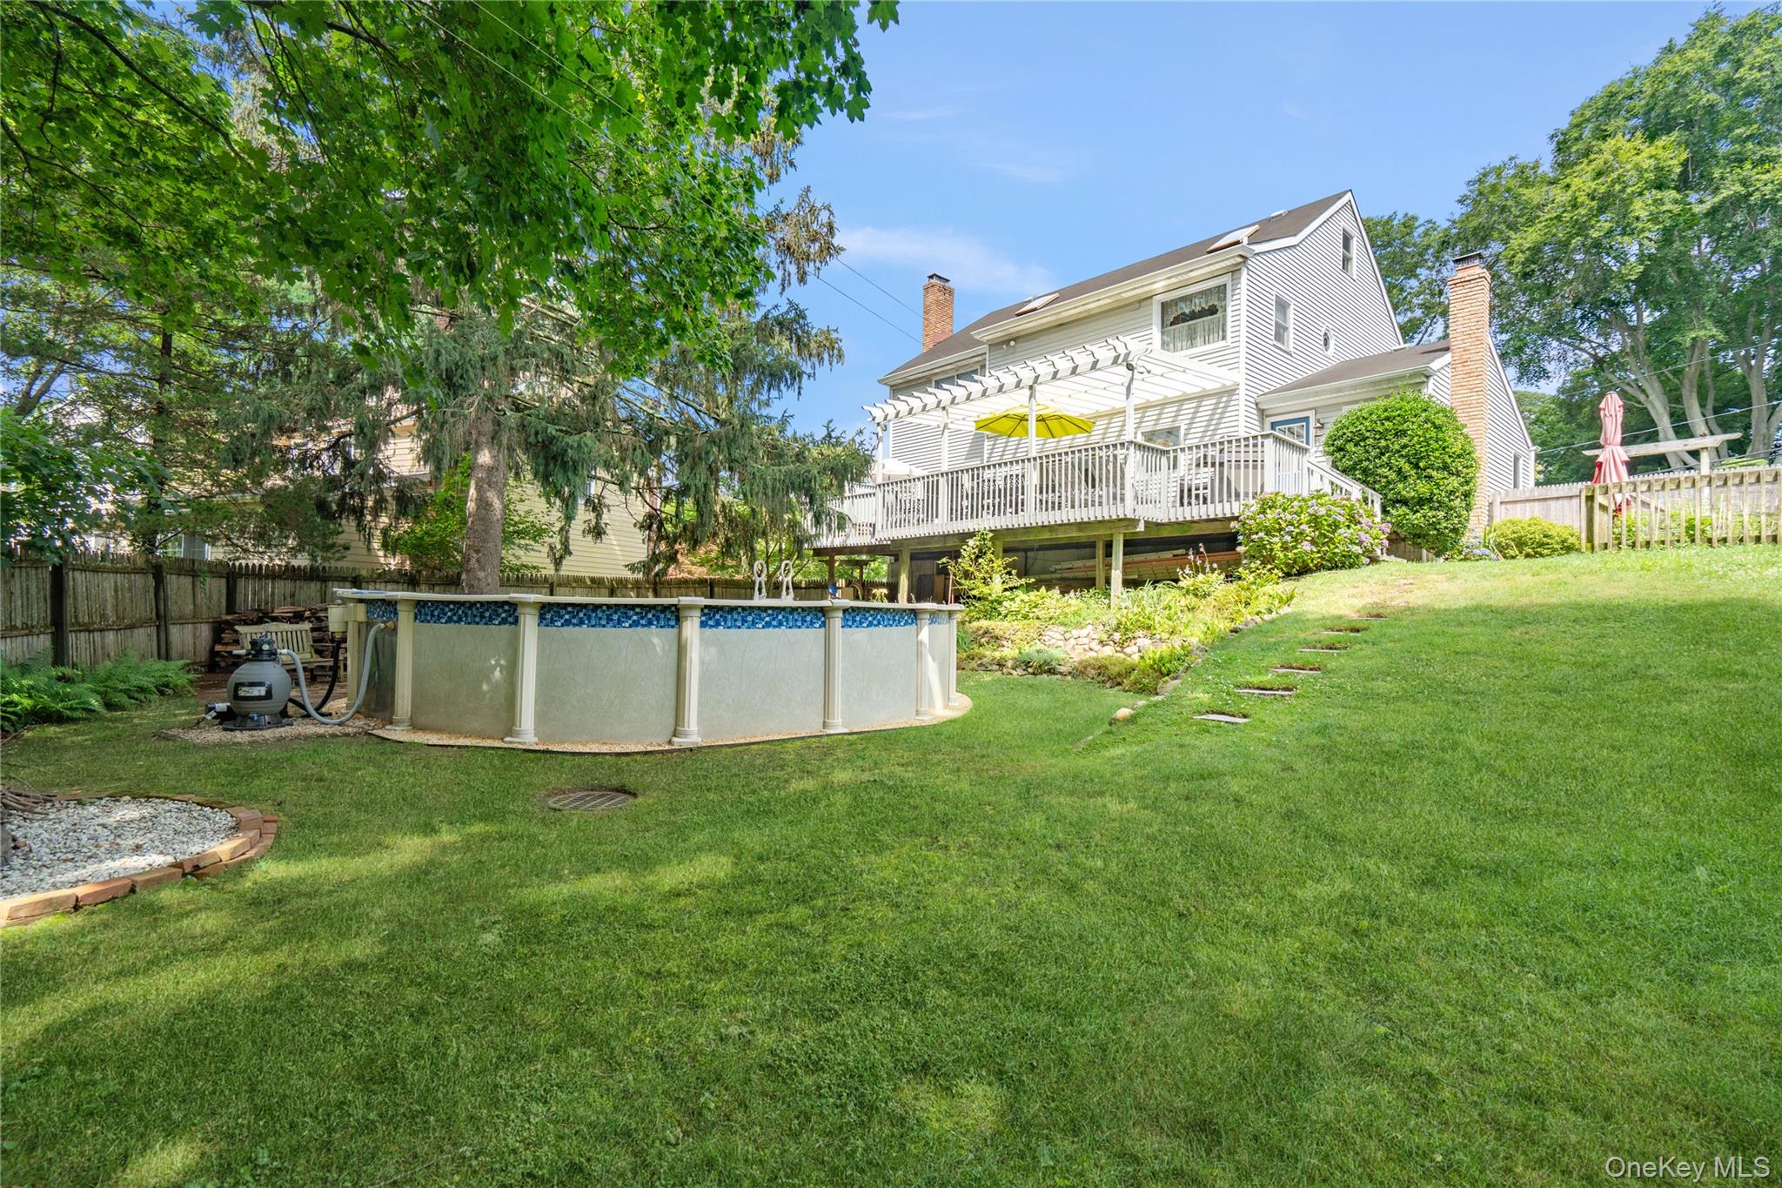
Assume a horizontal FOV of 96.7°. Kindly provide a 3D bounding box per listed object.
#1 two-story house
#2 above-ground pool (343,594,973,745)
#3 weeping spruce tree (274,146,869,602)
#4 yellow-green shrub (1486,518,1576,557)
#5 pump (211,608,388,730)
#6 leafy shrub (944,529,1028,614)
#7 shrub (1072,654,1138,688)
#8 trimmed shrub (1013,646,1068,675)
[{"bbox_3d":[6.780,-4.587,19.874,14.000,10.500,13.800,2,-1,-42],"label":"two-story house"},{"bbox_3d":[-2.845,0.738,10.710,7.500,1.340,7.500,1,-1,0],"label":"above-ground pool"},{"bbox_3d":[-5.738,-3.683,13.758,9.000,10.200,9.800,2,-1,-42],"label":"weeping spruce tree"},{"bbox_3d":[10.900,-0.950,13.450,1.100,0.700,1.300,2,-2,-44],"label":"yellow-green shrub"},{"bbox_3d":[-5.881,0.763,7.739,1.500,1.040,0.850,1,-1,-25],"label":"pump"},{"bbox_3d":[1.668,-0.277,14.106,1.400,1.750,1.500,2,-1,-42],"label":"leafy shrub"},{"bbox_3d":[2.956,1.079,11.135,0.720,0.500,0.900,2,-1,-42],"label":"shrub"},{"bbox_3d":[2.297,1.008,12.436,0.680,0.470,0.850,2,-1,-42],"label":"trimmed shrub"}]

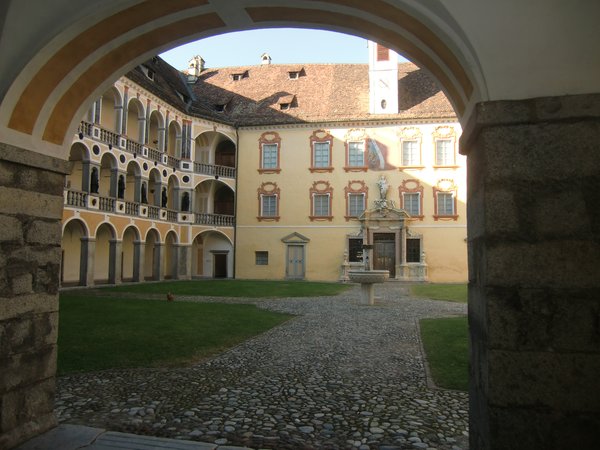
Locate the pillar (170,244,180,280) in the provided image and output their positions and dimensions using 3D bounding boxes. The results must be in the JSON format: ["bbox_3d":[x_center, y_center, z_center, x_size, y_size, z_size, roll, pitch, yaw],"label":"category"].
[{"bbox_3d":[-9.983,3.040,34.021,0.550,2.850,0.580,-1,-5,22],"label":"pillar"}]

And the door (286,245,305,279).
[{"bbox_3d":[-0.311,3.001,33.606,1.362,2.679,0.200,0,-5,7],"label":"door"}]

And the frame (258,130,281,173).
[{"bbox_3d":[-2.630,-6.288,36.232,2.044,3.815,0.270,0,-5,8],"label":"frame"}]

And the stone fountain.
[{"bbox_3d":[2.635,1.916,16.150,1.582,2.289,1.582,0,-5,7],"label":"stone fountain"}]

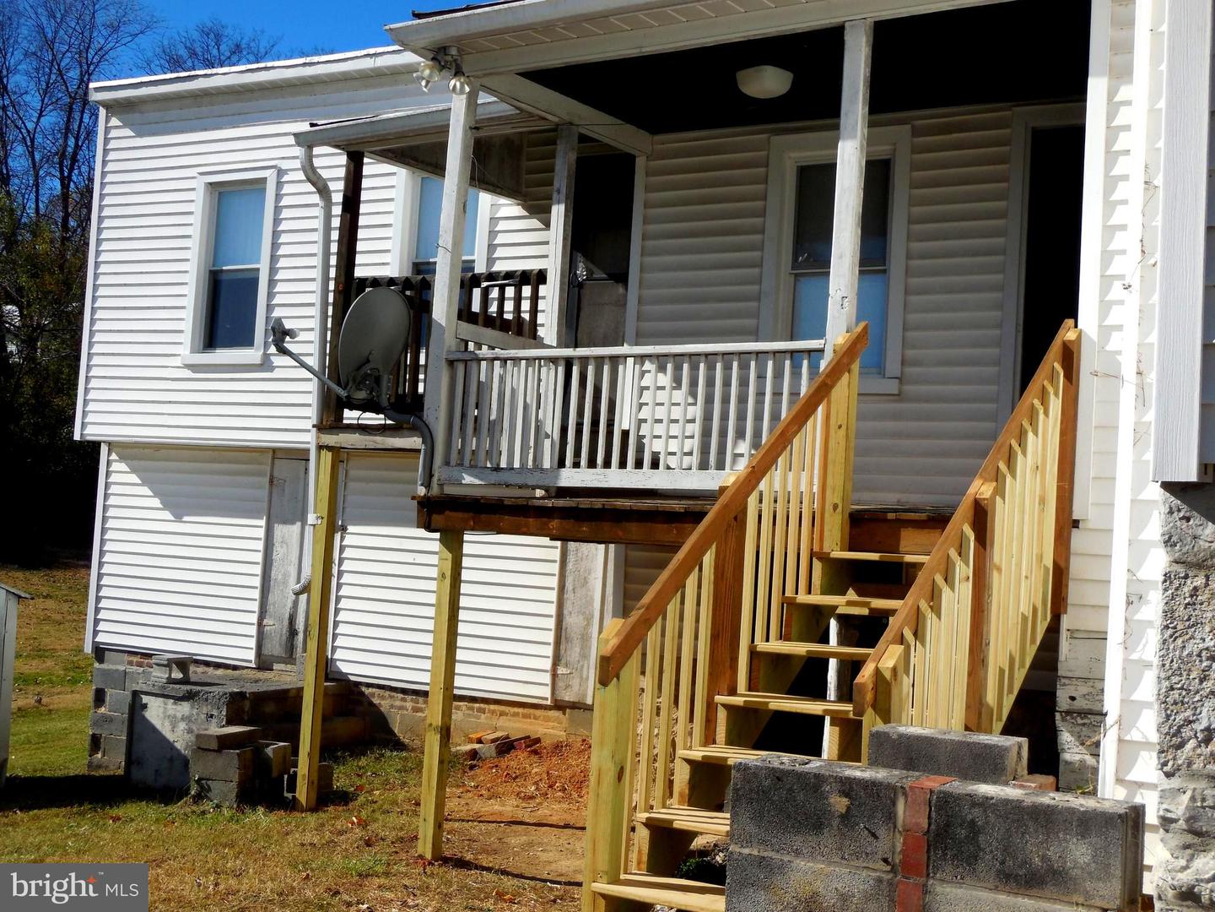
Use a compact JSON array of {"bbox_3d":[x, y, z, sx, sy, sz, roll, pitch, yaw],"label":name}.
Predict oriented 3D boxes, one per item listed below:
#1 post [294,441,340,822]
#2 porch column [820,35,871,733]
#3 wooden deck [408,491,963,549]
[{"bbox_3d":[-1.844,1.083,10.285,0.090,2.330,0.090,1,-4,34],"label":"post"},{"bbox_3d":[1.012,-0.331,7.028,0.090,3.200,0.090,1,-4,34],"label":"porch column"},{"bbox_3d":[0.972,0.406,8.104,3.340,0.190,2.000,1,-4,34],"label":"wooden deck"}]

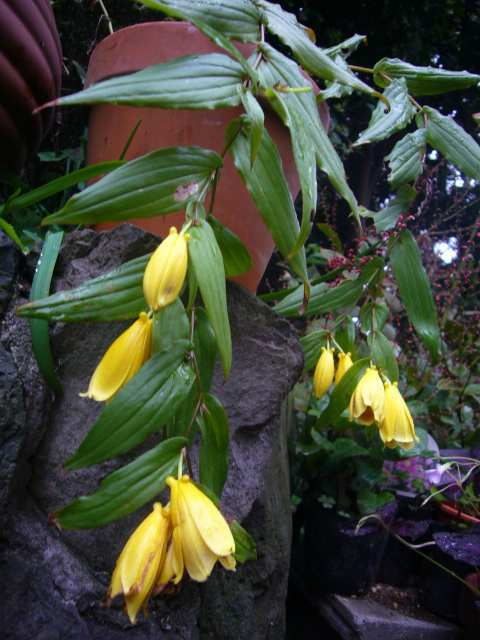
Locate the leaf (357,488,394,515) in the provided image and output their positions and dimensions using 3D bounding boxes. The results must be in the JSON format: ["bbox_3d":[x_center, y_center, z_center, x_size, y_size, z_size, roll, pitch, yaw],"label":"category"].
[{"bbox_3d":[0.257,0.344,0.980,0.070,0.046,0.040,0,18,0],"label":"leaf"}]

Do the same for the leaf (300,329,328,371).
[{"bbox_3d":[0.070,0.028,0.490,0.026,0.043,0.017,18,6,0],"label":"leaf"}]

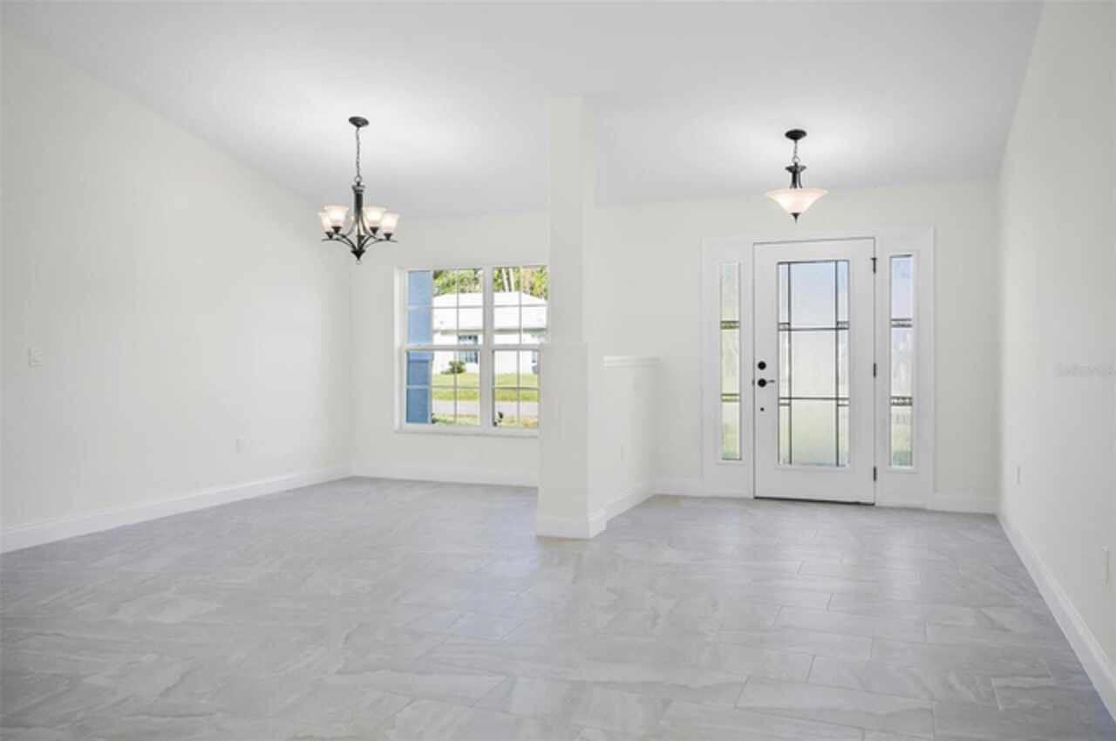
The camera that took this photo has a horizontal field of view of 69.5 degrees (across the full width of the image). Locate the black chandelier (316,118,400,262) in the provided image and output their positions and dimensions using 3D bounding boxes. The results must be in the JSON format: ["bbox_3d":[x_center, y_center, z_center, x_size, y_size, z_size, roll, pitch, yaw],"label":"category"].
[{"bbox_3d":[-1.418,-1.291,5.730,0.575,1.030,0.560,0,1,0],"label":"black chandelier"}]

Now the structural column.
[{"bbox_3d":[0.095,-0.341,5.376,0.355,2.840,0.360,0,1,23],"label":"structural column"}]

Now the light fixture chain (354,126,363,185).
[{"bbox_3d":[-1.418,-1.539,5.730,0.045,0.430,0.045,0,1,23],"label":"light fixture chain"}]

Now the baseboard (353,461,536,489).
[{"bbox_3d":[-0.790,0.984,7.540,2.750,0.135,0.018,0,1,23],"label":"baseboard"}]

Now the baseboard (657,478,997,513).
[{"bbox_3d":[2.011,0.982,6.333,2.540,0.137,0.018,0,1,23],"label":"baseboard"}]

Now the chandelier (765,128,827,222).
[{"bbox_3d":[1.584,-1.300,5.360,0.410,0.620,0.410,0,1,23],"label":"chandelier"}]

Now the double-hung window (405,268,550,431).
[{"bbox_3d":[-0.675,-0.192,7.530,1.850,1.570,0.090,0,1,23],"label":"double-hung window"}]

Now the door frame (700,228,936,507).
[{"bbox_3d":[2.009,-0.003,6.355,1.750,2.110,0.130,0,1,23],"label":"door frame"}]

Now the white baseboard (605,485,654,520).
[{"bbox_3d":[0.555,0.994,6.226,0.018,0.135,1.320,0,1,23],"label":"white baseboard"}]

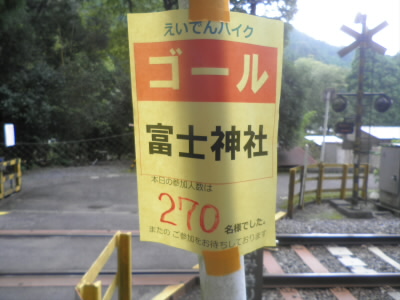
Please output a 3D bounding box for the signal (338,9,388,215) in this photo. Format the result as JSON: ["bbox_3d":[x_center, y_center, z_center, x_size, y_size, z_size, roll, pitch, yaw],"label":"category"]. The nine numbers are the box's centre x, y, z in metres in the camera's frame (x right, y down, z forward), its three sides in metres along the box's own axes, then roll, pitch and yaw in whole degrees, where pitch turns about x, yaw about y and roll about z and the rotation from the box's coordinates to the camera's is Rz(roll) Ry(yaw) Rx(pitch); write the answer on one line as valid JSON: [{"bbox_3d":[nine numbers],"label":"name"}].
[{"bbox_3d":[3.986,-0.910,7.686,1.270,4.700,0.500,3,4,18],"label":"signal"}]

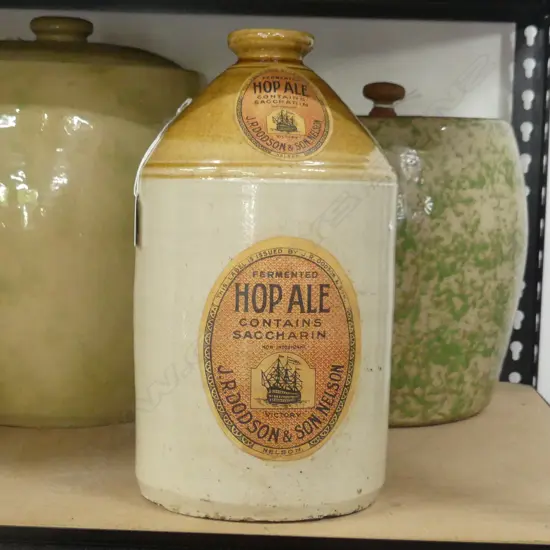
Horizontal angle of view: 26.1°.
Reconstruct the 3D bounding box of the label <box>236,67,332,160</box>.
[{"bbox_3d":[0.008,-0.122,0.890,0.074,0.097,0.013,1,-35,-8],"label":"label"}]

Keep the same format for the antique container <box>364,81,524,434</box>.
[{"bbox_3d":[0.116,-0.014,1.330,0.330,0.317,0.330,1,6,0],"label":"antique container"}]

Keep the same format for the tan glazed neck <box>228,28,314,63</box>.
[{"bbox_3d":[-0.002,-0.181,0.950,0.069,0.025,0.069,2,5,0],"label":"tan glazed neck"}]

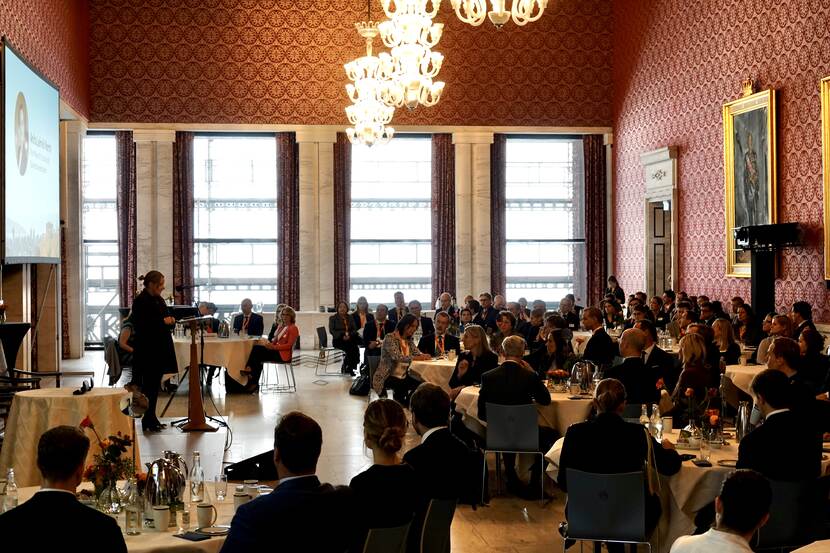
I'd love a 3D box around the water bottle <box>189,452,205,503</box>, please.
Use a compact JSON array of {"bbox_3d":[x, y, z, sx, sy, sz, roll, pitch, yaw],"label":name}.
[{"bbox_3d":[-1.030,0.954,6.320,0.072,0.237,0.072,0,1,0],"label":"water bottle"}]

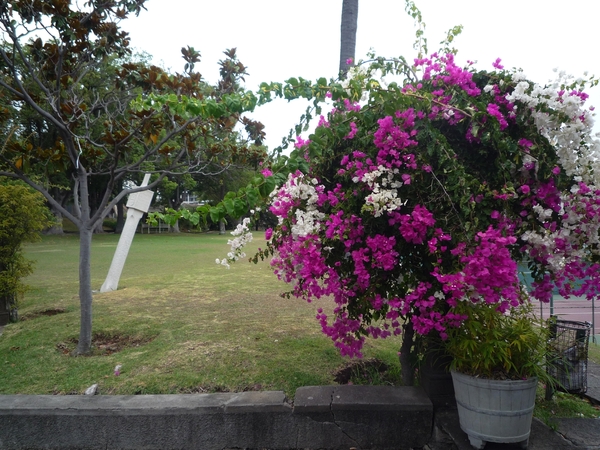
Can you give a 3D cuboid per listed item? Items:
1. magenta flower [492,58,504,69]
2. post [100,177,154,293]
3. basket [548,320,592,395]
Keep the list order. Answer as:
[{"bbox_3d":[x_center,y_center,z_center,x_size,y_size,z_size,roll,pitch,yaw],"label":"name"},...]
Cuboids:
[{"bbox_3d":[1.832,-1.491,4.000,0.100,0.100,0.090,0,-1,25],"label":"magenta flower"},{"bbox_3d":[-3.178,0.165,8.030,0.300,2.330,0.300,14,-5,38],"label":"post"},{"bbox_3d":[2.667,1.300,4.300,0.360,0.650,0.360,-1,-1,32],"label":"basket"}]

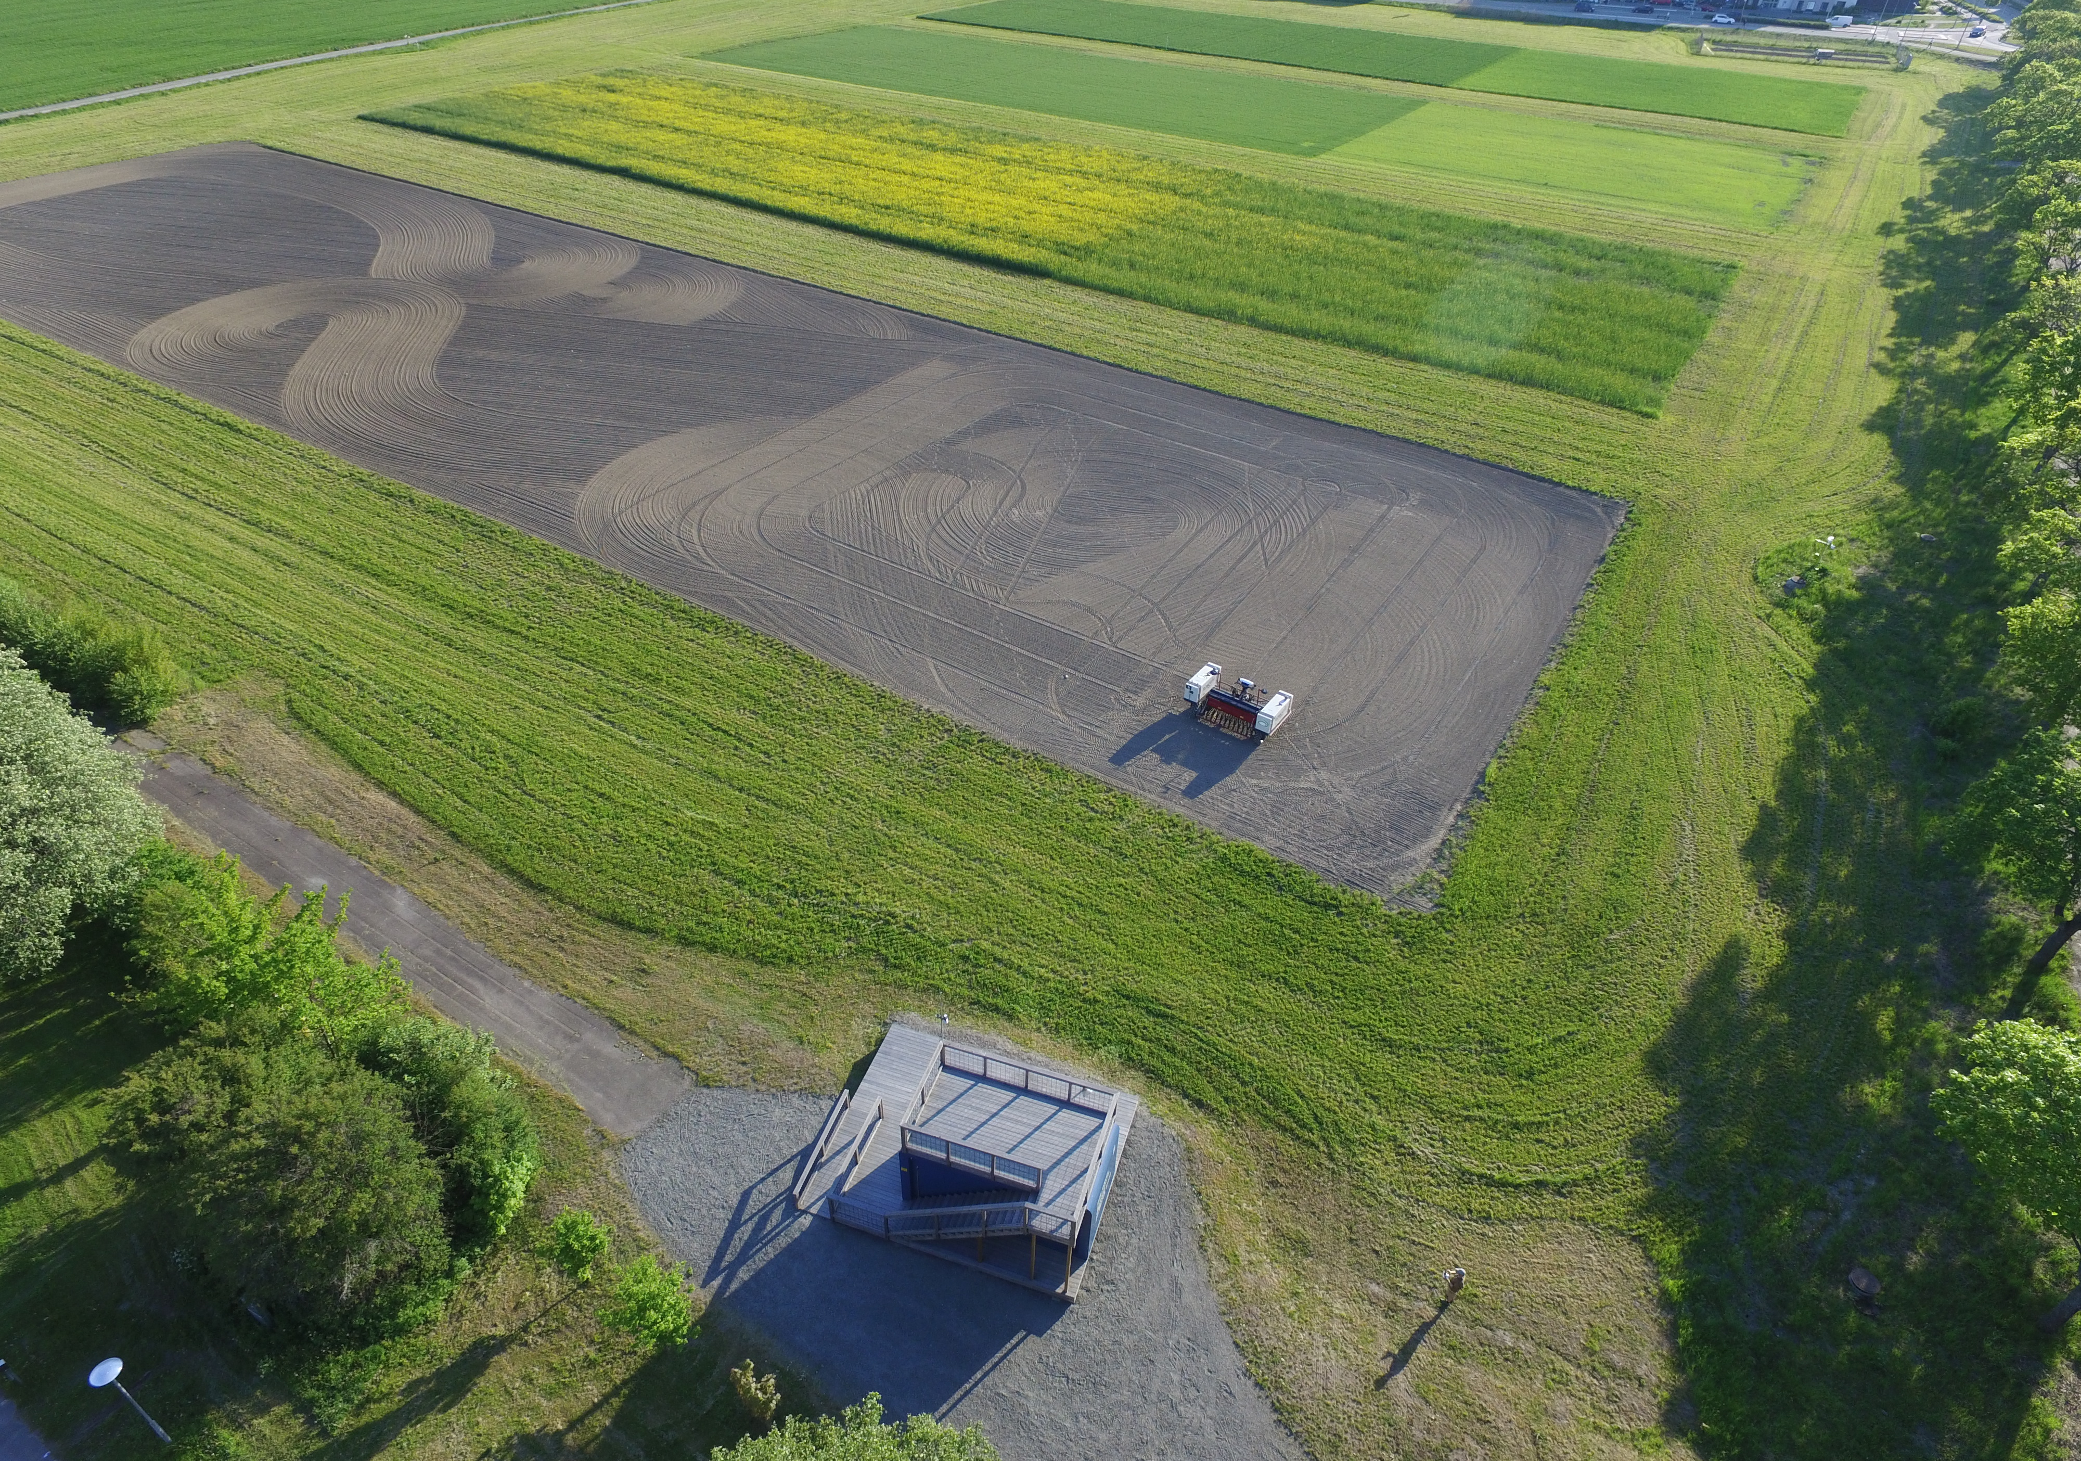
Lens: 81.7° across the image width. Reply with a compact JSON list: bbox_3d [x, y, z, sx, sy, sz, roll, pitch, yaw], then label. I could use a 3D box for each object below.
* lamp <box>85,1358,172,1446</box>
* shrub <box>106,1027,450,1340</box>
[{"bbox_3d":[-22.947,17.314,30.577,0.780,3.850,0.780,1,37,0],"label":"lamp"},{"bbox_3d":[-21.582,12.438,34.258,8.800,7.200,8.800,1,37,0],"label":"shrub"}]

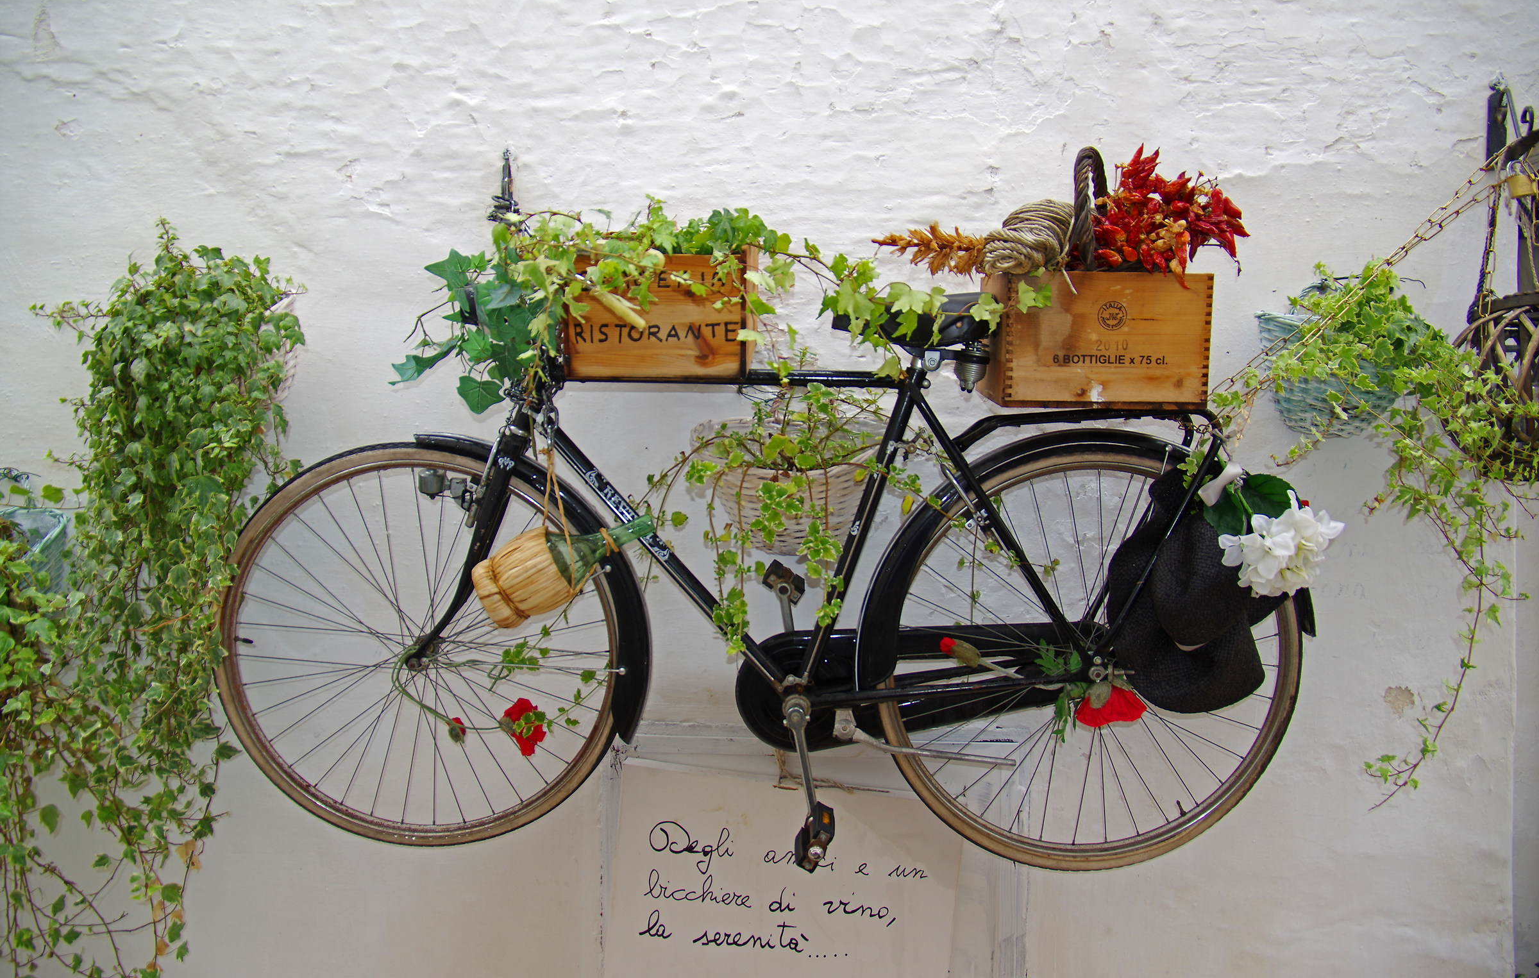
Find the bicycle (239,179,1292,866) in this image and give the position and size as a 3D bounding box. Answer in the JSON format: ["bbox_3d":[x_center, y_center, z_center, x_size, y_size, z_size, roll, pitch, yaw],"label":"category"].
[{"bbox_3d":[-0.011,0.116,1.664,1.800,1.030,0.520,2,7,1],"label":"bicycle"}]

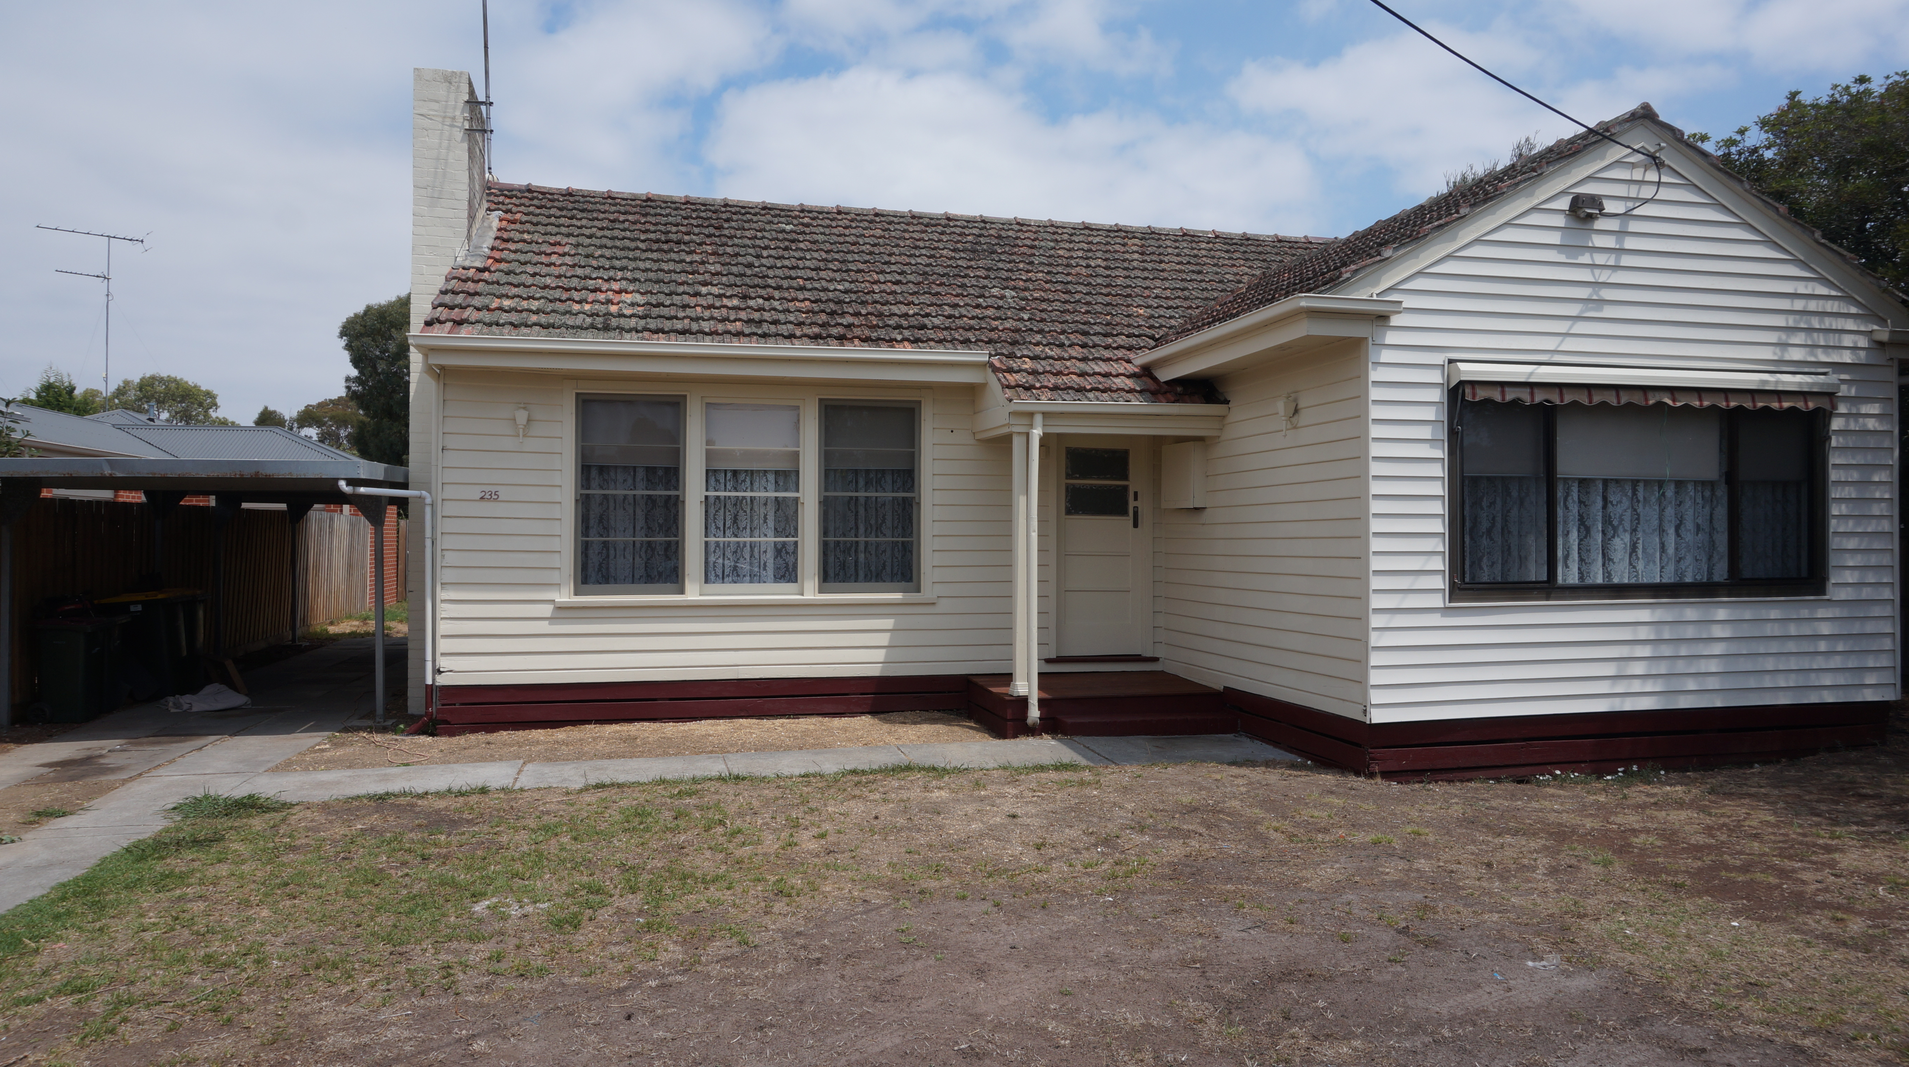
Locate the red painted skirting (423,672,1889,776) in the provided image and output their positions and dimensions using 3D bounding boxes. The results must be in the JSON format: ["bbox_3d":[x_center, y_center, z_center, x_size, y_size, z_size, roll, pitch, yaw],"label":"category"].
[{"bbox_3d":[1.341,1.449,9.899,10.630,0.400,3.560,0,0,-13],"label":"red painted skirting"}]

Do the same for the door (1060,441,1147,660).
[{"bbox_3d":[1.340,0.118,11.757,0.840,2.040,0.050,0,0,-13],"label":"door"}]

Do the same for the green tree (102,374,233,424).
[{"bbox_3d":[-30.986,-2.205,50.000,5.000,8.309,5.000,0,0,-13],"label":"green tree"}]

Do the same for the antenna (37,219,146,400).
[{"bbox_3d":[-20.315,-5.222,30.000,0.700,4.100,2.200,0,-1,41],"label":"antenna"}]

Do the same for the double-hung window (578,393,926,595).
[{"bbox_3d":[-1.742,-0.306,11.014,2.969,1.713,0.120,0,0,-13],"label":"double-hung window"}]

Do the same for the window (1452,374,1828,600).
[{"bbox_3d":[4.839,-0.317,8.917,3.119,1.617,0.120,0,0,-13],"label":"window"}]

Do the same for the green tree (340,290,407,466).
[{"bbox_3d":[-15.049,-2.566,36.000,4.300,8.836,4.300,0,0,-13],"label":"green tree"}]

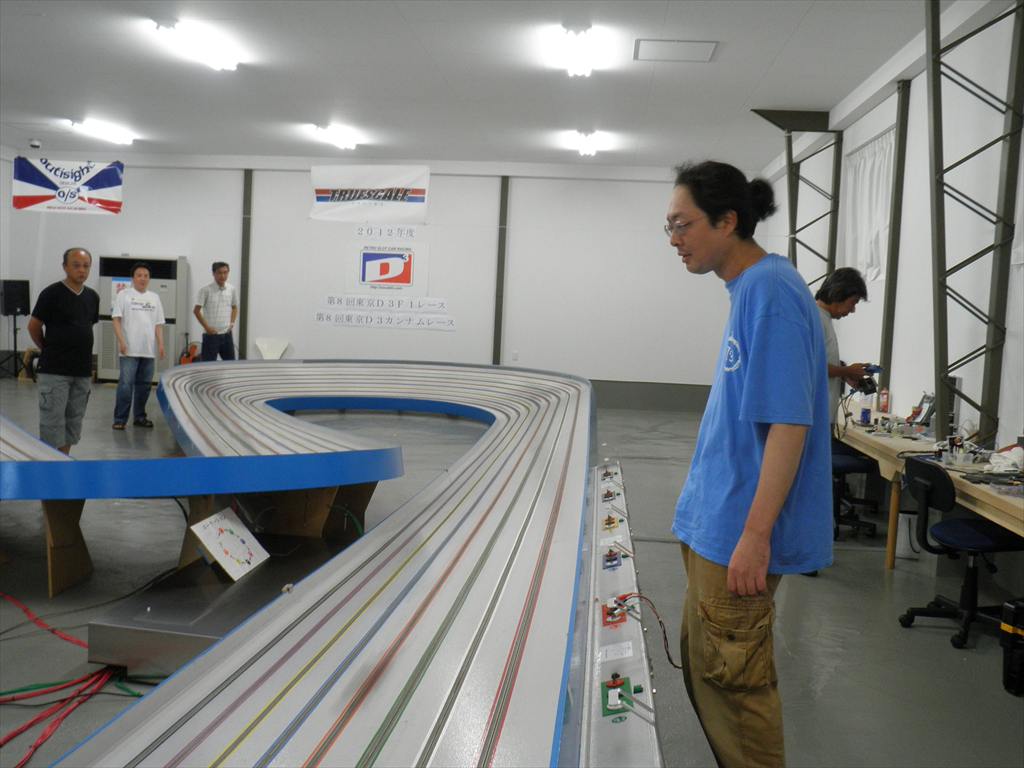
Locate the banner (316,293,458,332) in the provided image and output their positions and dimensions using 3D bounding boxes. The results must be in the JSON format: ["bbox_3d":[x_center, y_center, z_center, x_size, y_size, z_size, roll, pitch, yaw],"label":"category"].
[{"bbox_3d":[-1.849,-1.022,14.588,1.980,0.460,0.020,3,4,5],"label":"banner"}]

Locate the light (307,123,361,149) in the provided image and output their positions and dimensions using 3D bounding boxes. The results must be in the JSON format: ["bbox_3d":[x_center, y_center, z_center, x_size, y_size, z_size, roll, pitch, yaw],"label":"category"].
[{"bbox_3d":[-2.115,-2.997,12.154,0.240,0.100,1.280,3,4,5],"label":"light"}]

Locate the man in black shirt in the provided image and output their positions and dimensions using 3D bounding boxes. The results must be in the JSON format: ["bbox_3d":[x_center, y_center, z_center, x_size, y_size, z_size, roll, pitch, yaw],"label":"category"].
[{"bbox_3d":[-3.185,-0.139,7.150,0.470,1.670,0.330,-1,6,-40],"label":"man in black shirt"}]

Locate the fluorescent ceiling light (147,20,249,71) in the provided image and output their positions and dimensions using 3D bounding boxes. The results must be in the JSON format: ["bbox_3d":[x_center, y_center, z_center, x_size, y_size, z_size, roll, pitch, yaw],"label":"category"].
[{"bbox_3d":[-2.499,-2.705,8.038,0.240,0.100,1.260,3,4,5],"label":"fluorescent ceiling light"}]

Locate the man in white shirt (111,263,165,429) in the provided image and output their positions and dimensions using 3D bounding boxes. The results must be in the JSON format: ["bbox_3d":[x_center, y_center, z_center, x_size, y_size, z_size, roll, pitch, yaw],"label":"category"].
[{"bbox_3d":[-3.830,-0.403,10.300,0.520,1.670,0.320,0,5,-30],"label":"man in white shirt"}]

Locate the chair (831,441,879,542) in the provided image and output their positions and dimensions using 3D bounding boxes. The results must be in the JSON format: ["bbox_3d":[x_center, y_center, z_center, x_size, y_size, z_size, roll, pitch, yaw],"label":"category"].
[{"bbox_3d":[2.094,0.583,6.570,0.550,0.780,0.520,2,4,-1],"label":"chair"}]

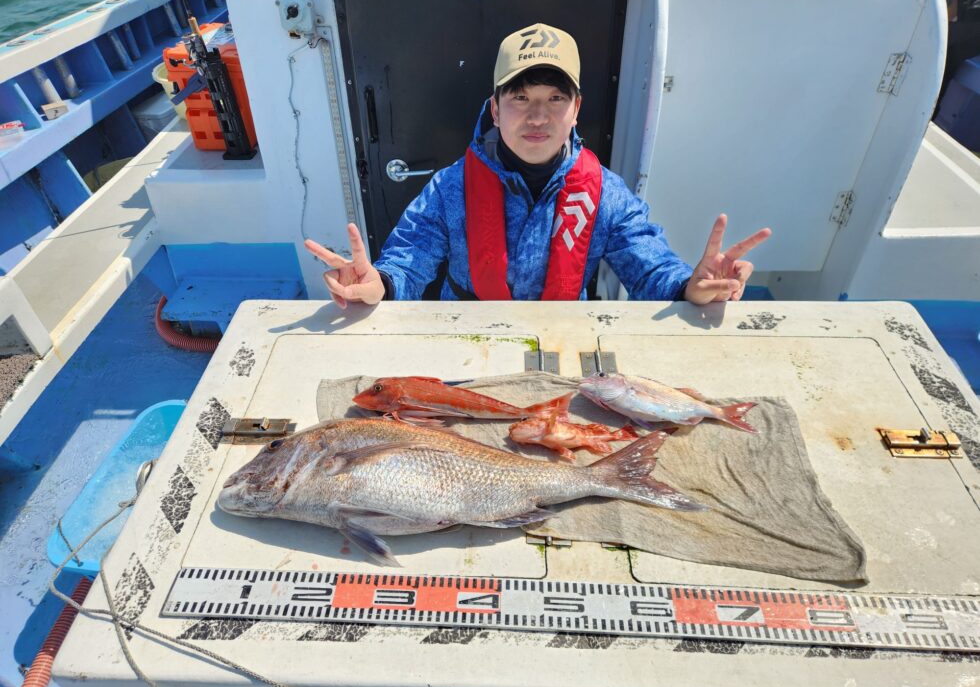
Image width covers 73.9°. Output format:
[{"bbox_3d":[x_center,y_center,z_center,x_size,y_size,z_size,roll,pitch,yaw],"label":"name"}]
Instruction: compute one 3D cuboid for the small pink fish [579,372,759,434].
[{"bbox_3d":[0.260,0.081,0.960,0.252,0.047,0.080,11,50,10],"label":"small pink fish"}]

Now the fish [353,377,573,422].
[{"bbox_3d":[-0.045,0.083,0.958,0.325,0.072,0.058,1,-3,2],"label":"fish"}]

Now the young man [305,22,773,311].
[{"bbox_3d":[0.097,-0.141,1.403,0.800,1.020,0.520,1,40,2],"label":"young man"}]

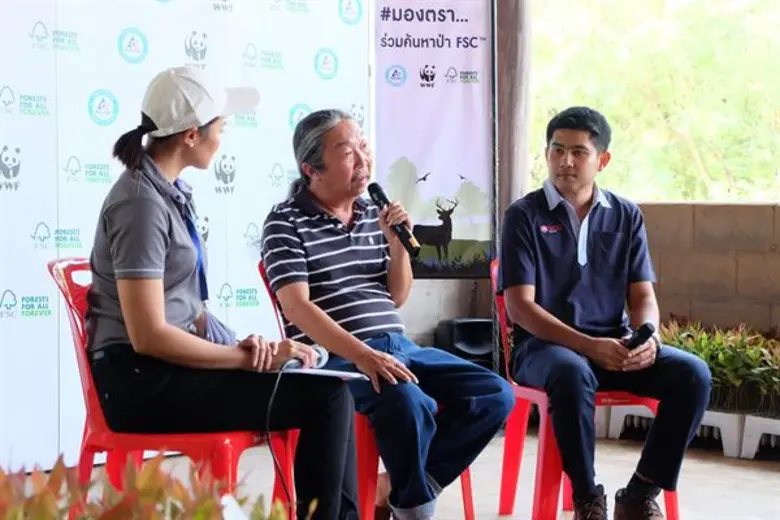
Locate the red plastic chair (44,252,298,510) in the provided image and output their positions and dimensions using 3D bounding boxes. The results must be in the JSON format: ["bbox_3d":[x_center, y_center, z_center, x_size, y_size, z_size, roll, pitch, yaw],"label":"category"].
[{"bbox_3d":[-0.505,0.381,3.860,0.480,0.790,0.420,0,1,18],"label":"red plastic chair"}]

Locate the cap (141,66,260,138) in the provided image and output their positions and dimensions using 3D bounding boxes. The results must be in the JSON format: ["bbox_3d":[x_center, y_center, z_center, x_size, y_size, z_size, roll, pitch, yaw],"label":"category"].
[{"bbox_3d":[-0.448,-0.368,3.800,0.270,0.150,0.180,-13,5,-21],"label":"cap"}]

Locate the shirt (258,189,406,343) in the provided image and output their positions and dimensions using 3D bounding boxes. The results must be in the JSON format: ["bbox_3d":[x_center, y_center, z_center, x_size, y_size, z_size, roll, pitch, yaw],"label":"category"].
[{"bbox_3d":[-0.159,0.020,4.420,0.440,0.450,0.300,-1,-7,-38],"label":"shirt"}]

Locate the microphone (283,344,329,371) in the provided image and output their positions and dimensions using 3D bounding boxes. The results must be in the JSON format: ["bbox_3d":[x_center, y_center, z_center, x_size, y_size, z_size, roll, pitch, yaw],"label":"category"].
[{"bbox_3d":[-0.195,0.227,3.750,0.054,0.054,0.175,0,6,37],"label":"microphone"}]

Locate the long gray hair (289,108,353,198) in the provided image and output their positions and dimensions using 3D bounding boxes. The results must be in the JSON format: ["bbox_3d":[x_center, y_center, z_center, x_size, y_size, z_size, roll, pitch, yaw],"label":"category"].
[{"bbox_3d":[-0.181,-0.288,4.430,0.210,0.245,0.180,0,1,42],"label":"long gray hair"}]

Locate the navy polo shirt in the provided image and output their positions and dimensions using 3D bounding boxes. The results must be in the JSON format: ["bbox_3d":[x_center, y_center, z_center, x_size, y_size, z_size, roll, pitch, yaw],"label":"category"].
[{"bbox_3d":[0.545,0.010,4.750,0.480,0.480,0.280,0,-2,-13],"label":"navy polo shirt"}]

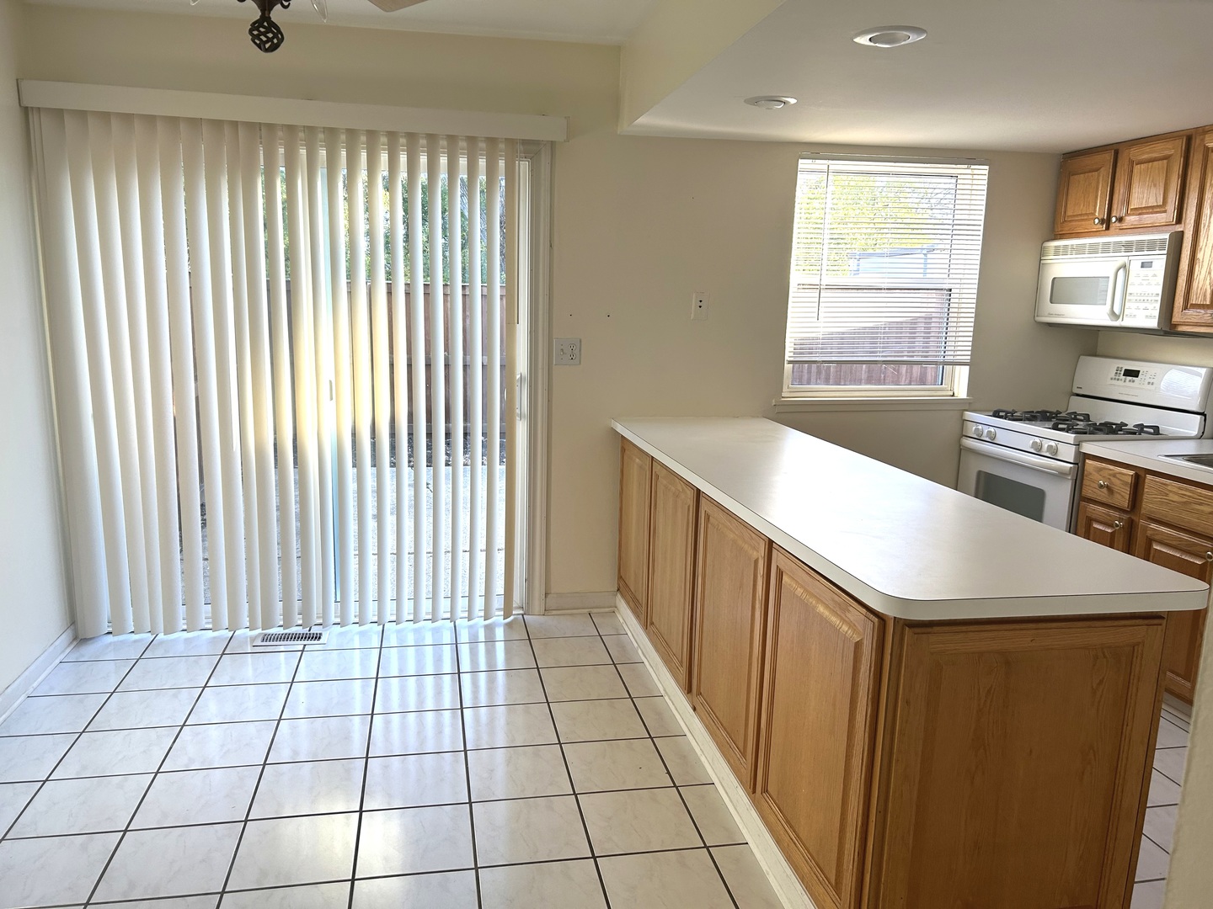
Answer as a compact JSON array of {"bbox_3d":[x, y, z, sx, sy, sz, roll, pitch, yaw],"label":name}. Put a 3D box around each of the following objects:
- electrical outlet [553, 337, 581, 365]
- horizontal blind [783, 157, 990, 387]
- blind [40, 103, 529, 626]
[{"bbox_3d":[-0.167,-0.442,3.930,0.120,0.116,0.015,0,11,-11],"label":"electrical outlet"},{"bbox_3d":[1.280,-0.817,4.167,0.918,1.003,0.043,0,11,-11],"label":"horizontal blind"},{"bbox_3d":[-1.246,-0.270,3.684,1.772,2.034,0.079,0,11,-11],"label":"blind"}]

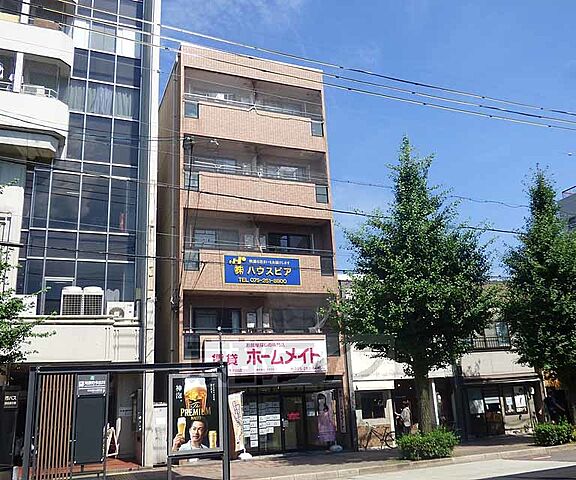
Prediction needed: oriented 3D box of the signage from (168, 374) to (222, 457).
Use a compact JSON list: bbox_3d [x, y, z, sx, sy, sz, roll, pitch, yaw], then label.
[{"bbox_3d":[-2.237,4.221,12.610,1.300,1.840,0.120,4,-18,-21],"label":"signage"}]

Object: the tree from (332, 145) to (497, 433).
[{"bbox_3d":[4.025,1.364,16.988,5.100,10.550,5.100,4,-18,-21],"label":"tree"}]

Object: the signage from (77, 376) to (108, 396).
[{"bbox_3d":[-4.510,3.343,11.959,0.620,0.450,0.060,4,-18,-21],"label":"signage"}]

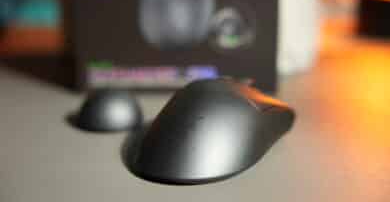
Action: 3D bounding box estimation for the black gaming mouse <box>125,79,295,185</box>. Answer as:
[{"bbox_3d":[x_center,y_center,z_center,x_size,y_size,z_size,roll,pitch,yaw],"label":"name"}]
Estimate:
[{"bbox_3d":[0.014,0.008,0.420,0.068,0.044,0.127,9,20,26],"label":"black gaming mouse"}]

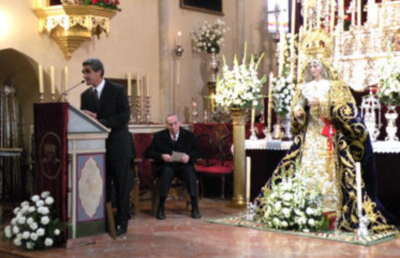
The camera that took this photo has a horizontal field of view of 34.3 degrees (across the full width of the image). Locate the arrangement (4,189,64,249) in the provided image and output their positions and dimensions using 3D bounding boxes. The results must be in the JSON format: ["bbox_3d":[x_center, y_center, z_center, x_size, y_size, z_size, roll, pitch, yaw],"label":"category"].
[{"bbox_3d":[-1.500,0.780,5.800,0.520,0.500,0.460,0,0,23],"label":"arrangement"}]

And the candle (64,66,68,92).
[{"bbox_3d":[-1.692,-0.640,8.200,0.045,0.330,0.045,0,0,0],"label":"candle"}]

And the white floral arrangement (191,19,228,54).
[{"bbox_3d":[0.150,-1.458,10.200,0.580,0.530,0.520,0,0,-18],"label":"white floral arrangement"}]

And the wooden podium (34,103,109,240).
[{"bbox_3d":[-1.252,0.395,6.340,0.540,1.250,0.520,0,0,42],"label":"wooden podium"}]

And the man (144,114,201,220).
[{"bbox_3d":[-0.330,0.415,7.780,0.660,1.210,0.780,0,0,-8],"label":"man"}]

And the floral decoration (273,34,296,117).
[{"bbox_3d":[1.214,-0.769,9.300,0.350,1.200,0.350,0,0,23],"label":"floral decoration"}]

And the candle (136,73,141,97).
[{"bbox_3d":[-0.855,-0.605,9.000,0.047,0.330,0.047,0,0,0],"label":"candle"}]

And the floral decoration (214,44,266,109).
[{"bbox_3d":[0.538,-0.698,8.600,0.680,0.870,0.620,0,0,12],"label":"floral decoration"}]

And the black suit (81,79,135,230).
[{"bbox_3d":[-0.900,0.250,6.430,0.480,1.470,0.540,0,0,-41],"label":"black suit"}]

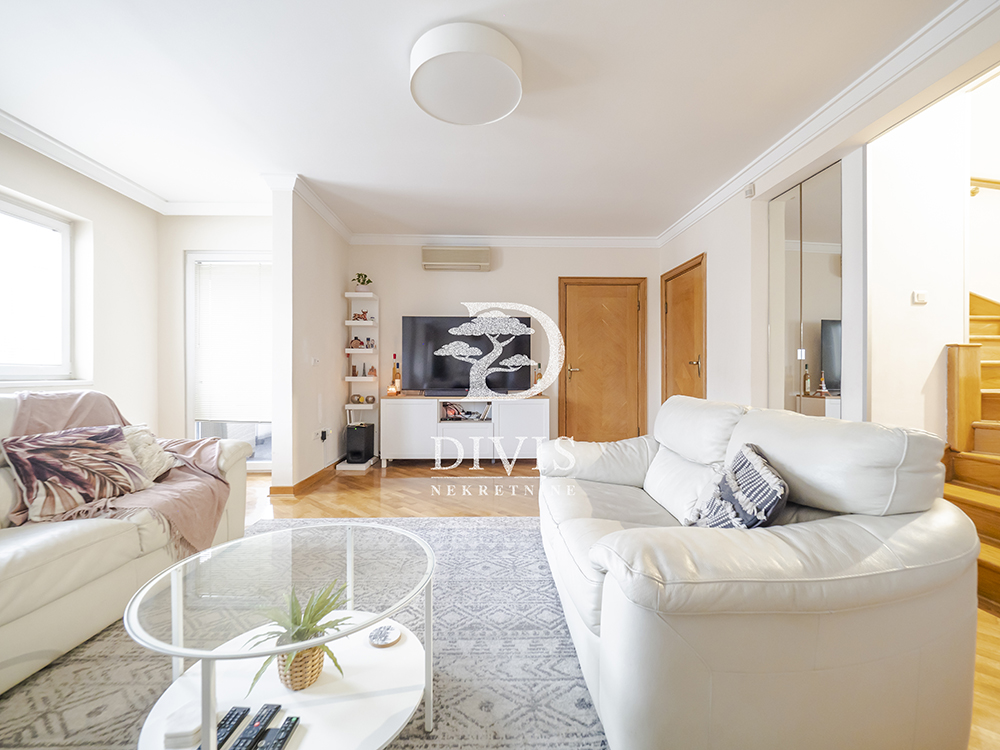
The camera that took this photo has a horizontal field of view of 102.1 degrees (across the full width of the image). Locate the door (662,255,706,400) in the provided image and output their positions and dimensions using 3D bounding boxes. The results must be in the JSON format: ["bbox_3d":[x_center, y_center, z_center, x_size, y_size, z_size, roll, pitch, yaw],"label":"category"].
[{"bbox_3d":[1.955,-0.090,4.330,0.100,2.165,0.970,0,0,-3],"label":"door"}]

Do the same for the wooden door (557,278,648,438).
[{"bbox_3d":[1.240,-0.084,4.880,1.070,2.170,0.100,0,0,-2],"label":"wooden door"}]

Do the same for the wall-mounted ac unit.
[{"bbox_3d":[-0.494,-1.304,4.650,0.785,0.280,0.200,0,0,-3],"label":"wall-mounted ac unit"}]

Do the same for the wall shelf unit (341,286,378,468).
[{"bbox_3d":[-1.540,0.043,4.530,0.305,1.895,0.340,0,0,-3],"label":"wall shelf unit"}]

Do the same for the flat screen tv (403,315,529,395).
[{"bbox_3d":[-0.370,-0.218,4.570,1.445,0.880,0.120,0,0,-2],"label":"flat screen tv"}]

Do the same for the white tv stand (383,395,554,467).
[{"bbox_3d":[-0.370,0.620,4.567,1.800,0.760,0.420,0,0,-2],"label":"white tv stand"}]

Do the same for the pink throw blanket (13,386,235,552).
[{"bbox_3d":[-1.920,0.470,2.000,0.900,0.790,0.850,0,0,2],"label":"pink throw blanket"}]

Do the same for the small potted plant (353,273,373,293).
[{"bbox_3d":[-1.547,-1.024,4.550,0.230,0.240,0.200,0,0,-3],"label":"small potted plant"}]

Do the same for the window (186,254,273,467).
[{"bbox_3d":[-2.575,-0.124,3.940,0.950,2.100,0.090,0,0,-3],"label":"window"}]

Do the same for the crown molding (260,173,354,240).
[{"bbox_3d":[-1.820,-1.571,4.000,0.300,0.100,1.440,0,0,-2],"label":"crown molding"}]

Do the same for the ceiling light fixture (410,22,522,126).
[{"bbox_3d":[-0.177,-1.554,2.135,0.570,0.137,0.570,0,0,-3],"label":"ceiling light fixture"}]

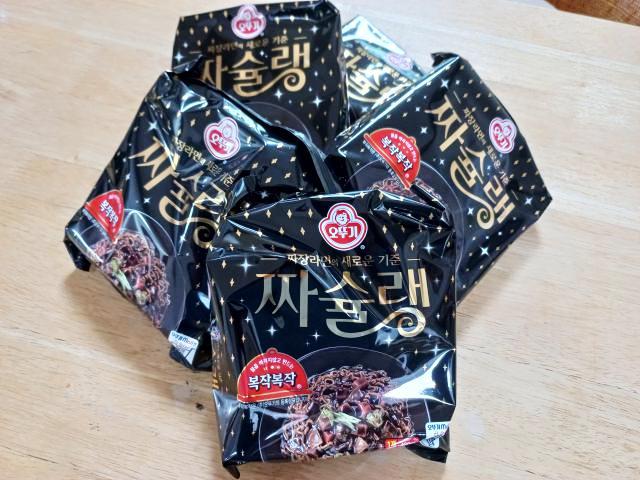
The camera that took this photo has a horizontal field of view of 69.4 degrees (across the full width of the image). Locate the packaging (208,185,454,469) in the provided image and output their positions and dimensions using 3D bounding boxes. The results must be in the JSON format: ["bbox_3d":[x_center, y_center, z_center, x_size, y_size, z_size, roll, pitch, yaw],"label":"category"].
[{"bbox_3d":[0.008,0.049,0.279,0.138,0.040,0.149,0,87,-1],"label":"packaging"}]

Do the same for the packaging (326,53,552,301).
[{"bbox_3d":[0.084,-0.039,0.329,0.141,0.040,0.134,-41,102,-23],"label":"packaging"}]

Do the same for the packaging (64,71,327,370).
[{"bbox_3d":[-0.084,-0.016,0.308,0.138,0.040,0.138,39,89,25],"label":"packaging"}]

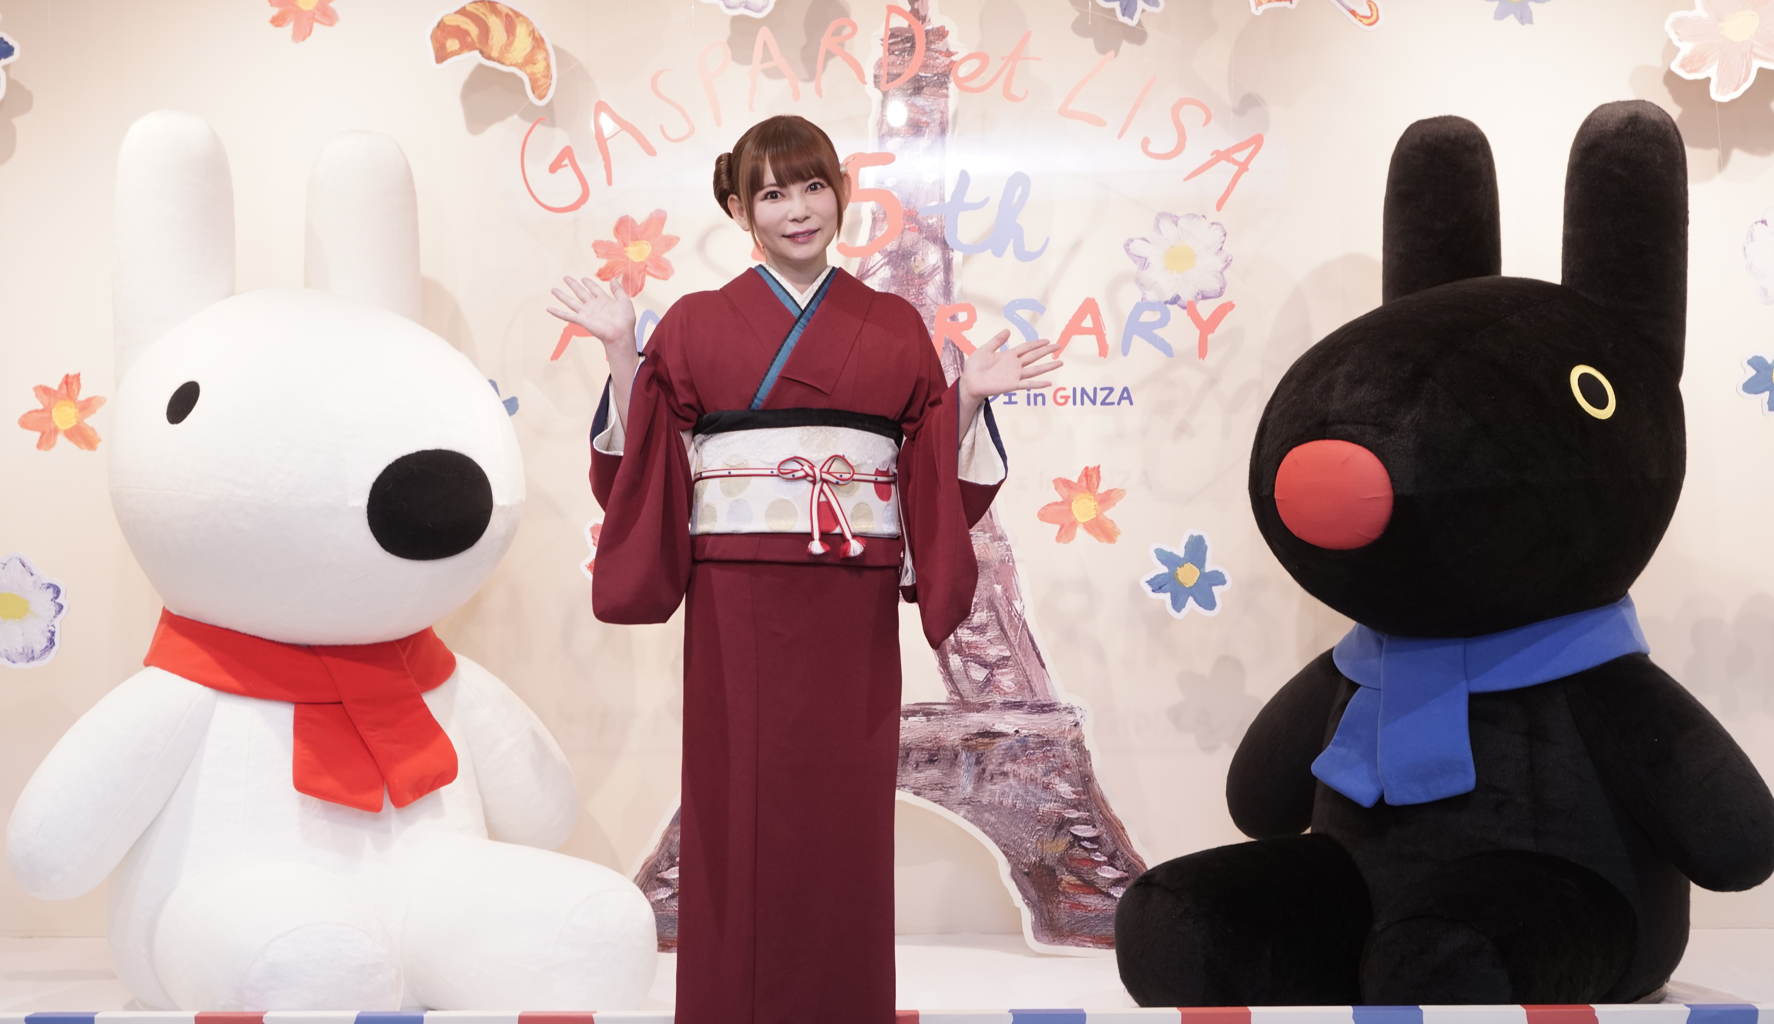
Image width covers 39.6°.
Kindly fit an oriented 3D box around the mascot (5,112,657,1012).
[{"bbox_3d":[-1.007,0.056,4.481,1.050,1.581,0.950,2,-4,-41],"label":"mascot"}]

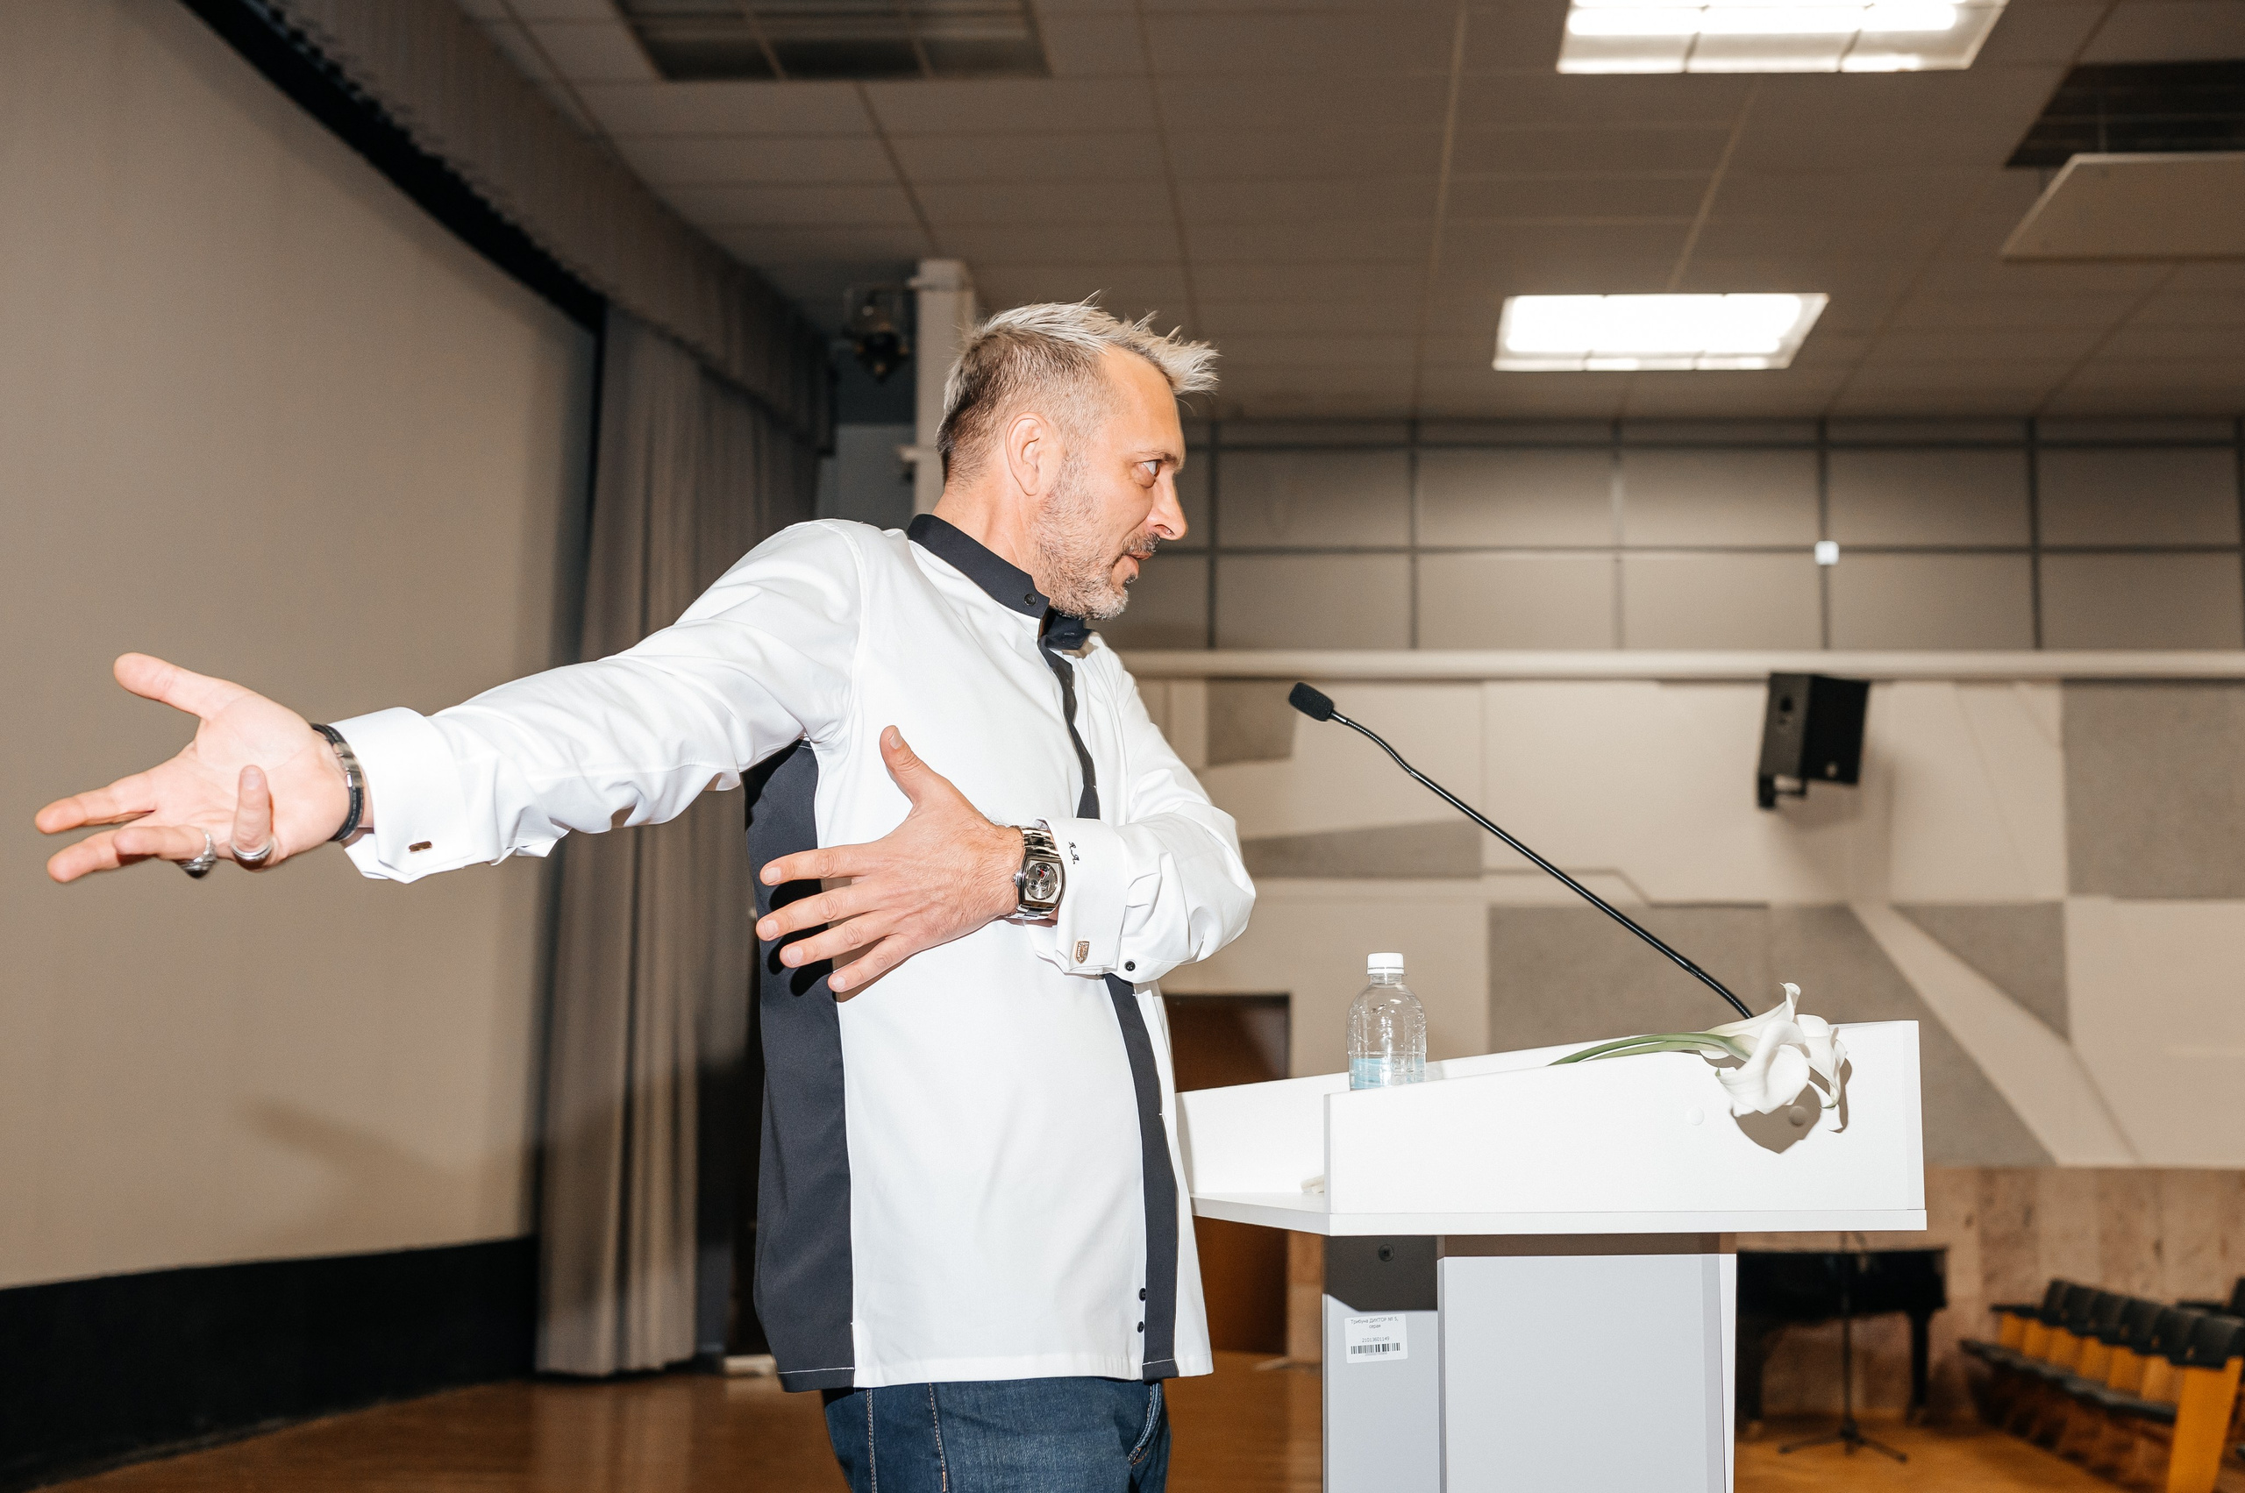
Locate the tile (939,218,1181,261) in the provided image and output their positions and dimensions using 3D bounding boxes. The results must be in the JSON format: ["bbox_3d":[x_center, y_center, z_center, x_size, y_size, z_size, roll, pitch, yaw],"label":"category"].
[{"bbox_3d":[-0.302,-2.426,12.038,1.200,0.020,0.600,0,-7,5],"label":"tile"}]

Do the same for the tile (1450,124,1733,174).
[{"bbox_3d":[1.990,-2.560,10.670,1.200,0.020,0.600,0,-7,5],"label":"tile"}]

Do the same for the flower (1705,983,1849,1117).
[{"bbox_3d":[0.525,0.245,2.000,0.105,0.105,0.100,5,-8,-26],"label":"flower"}]

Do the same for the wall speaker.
[{"bbox_3d":[3.930,-0.055,14.201,0.410,0.670,0.380,5,2,-26],"label":"wall speaker"}]

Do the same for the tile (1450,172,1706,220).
[{"bbox_3d":[2.039,-2.483,11.251,1.200,0.020,0.600,0,-7,5],"label":"tile"}]

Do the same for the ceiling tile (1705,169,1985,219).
[{"bbox_3d":[3.235,-2.474,11.148,1.200,0.020,0.600,0,-7,5],"label":"ceiling tile"}]

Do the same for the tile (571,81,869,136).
[{"bbox_3d":[-1.646,-2.667,10.399,1.200,0.020,0.600,0,-7,5],"label":"tile"}]

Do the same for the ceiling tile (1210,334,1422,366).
[{"bbox_3d":[1.042,-2.185,13.677,1.200,0.020,0.600,0,-7,5],"label":"ceiling tile"}]

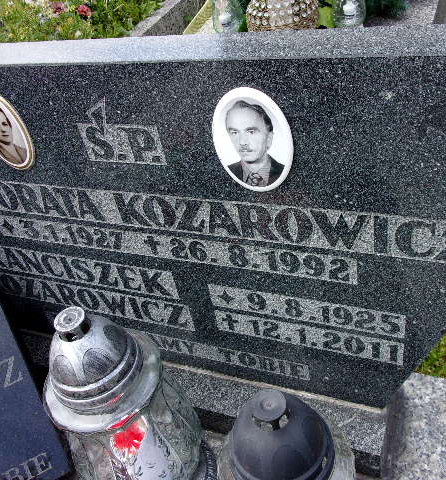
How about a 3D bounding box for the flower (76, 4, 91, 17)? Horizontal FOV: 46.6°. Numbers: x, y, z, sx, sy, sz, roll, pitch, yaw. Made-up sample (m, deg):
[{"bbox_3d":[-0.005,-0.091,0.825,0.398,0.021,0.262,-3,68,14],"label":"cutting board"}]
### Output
[{"bbox_3d":[-0.633,-1.042,2.350,0.070,0.052,0.060,-19,41,-6],"label":"flower"}]

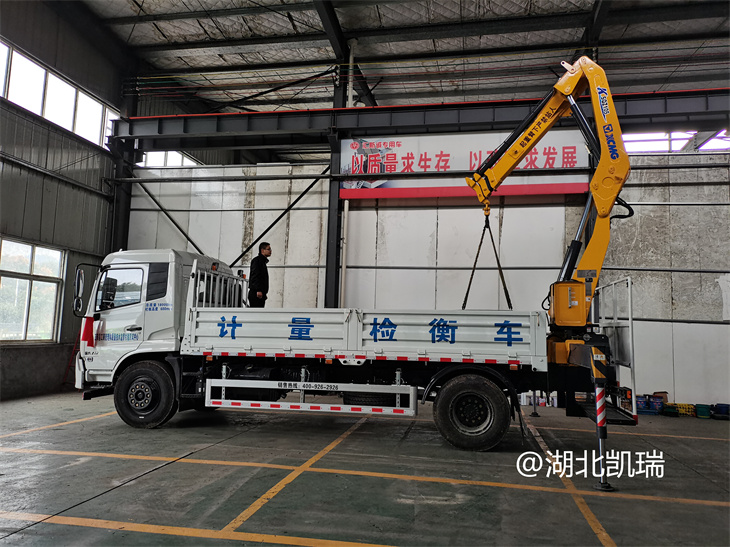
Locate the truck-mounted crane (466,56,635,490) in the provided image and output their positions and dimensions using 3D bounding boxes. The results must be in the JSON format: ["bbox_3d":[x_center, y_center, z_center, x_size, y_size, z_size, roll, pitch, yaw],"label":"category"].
[{"bbox_3d":[2.861,-0.474,8.676,2.500,6.050,5.500,0,-6,11],"label":"truck-mounted crane"}]

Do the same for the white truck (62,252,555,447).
[{"bbox_3d":[-0.873,1.121,9.212,7.300,2.850,2.540,0,-6,11],"label":"white truck"}]

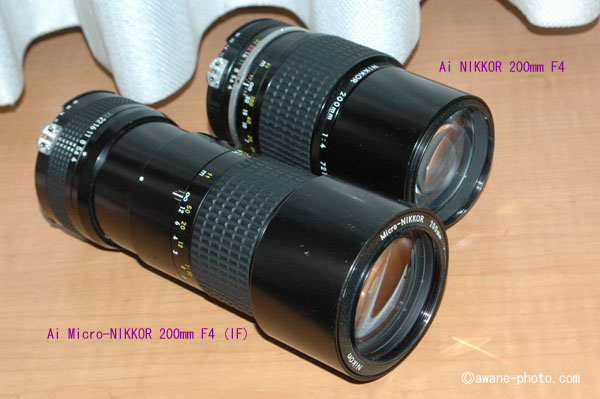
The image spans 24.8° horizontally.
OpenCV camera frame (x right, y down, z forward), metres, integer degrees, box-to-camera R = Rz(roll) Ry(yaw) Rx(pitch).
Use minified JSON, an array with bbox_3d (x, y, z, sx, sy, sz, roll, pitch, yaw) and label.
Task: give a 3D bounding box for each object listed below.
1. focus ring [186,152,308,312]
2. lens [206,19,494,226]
[{"bbox_3d":[-0.010,0.017,0.540,0.034,0.062,0.062,22,43,36],"label":"focus ring"},{"bbox_3d":[0.020,-0.035,0.603,0.121,0.066,0.066,26,45,39],"label":"lens"}]

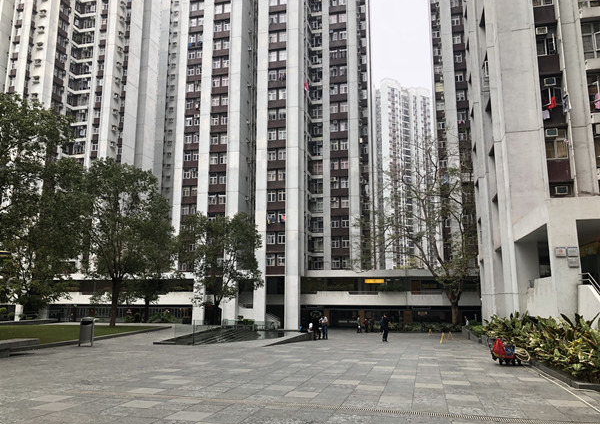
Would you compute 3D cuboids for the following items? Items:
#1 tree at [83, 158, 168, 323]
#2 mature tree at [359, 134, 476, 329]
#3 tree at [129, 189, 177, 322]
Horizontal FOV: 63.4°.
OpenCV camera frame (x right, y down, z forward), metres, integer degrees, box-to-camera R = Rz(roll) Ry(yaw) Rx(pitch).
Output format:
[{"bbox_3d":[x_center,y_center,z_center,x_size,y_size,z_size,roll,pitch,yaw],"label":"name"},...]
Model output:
[{"bbox_3d":[-13.799,2.183,38.193,6.340,13.240,6.600,4,-11,-20],"label":"tree"},{"bbox_3d":[12.556,1.725,51.479,12.080,20.320,11.000,-2,-10,14],"label":"mature tree"},{"bbox_3d":[-15.896,4.631,51.977,5.620,13.960,5.800,3,-10,-17],"label":"tree"}]

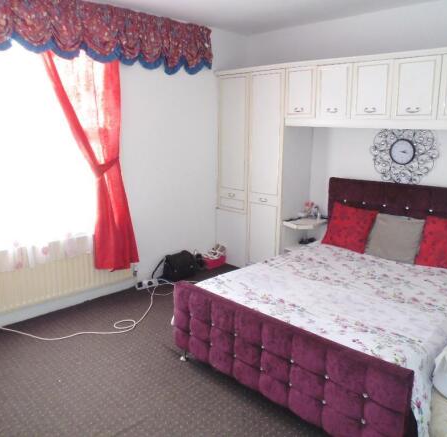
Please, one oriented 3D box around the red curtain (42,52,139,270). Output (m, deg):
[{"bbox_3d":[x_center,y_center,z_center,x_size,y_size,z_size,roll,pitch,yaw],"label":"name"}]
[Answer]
[{"bbox_3d":[-1.060,-0.458,3.479,0.160,1.920,0.810,11,15,41],"label":"red curtain"}]

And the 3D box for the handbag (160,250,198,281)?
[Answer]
[{"bbox_3d":[-0.446,0.484,4.436,0.160,0.265,0.360,11,15,41],"label":"handbag"}]

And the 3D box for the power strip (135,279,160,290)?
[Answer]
[{"bbox_3d":[-0.747,0.652,4.106,0.230,0.056,0.055,-9,15,-40],"label":"power strip"}]

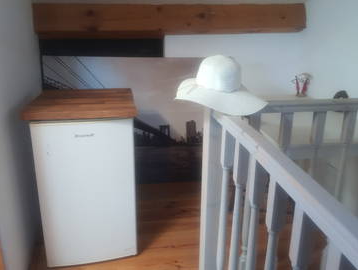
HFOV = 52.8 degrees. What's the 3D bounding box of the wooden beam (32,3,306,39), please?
[{"bbox_3d":[-0.039,-0.852,2.672,1.955,0.225,0.160,-1,17,-5],"label":"wooden beam"}]

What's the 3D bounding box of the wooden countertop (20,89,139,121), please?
[{"bbox_3d":[-0.522,-0.179,2.001,0.536,0.040,0.560,-3,18,-10],"label":"wooden countertop"}]

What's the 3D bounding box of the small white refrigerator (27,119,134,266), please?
[{"bbox_3d":[-0.516,0.241,2.119,0.484,0.830,0.530,-3,18,-10],"label":"small white refrigerator"}]

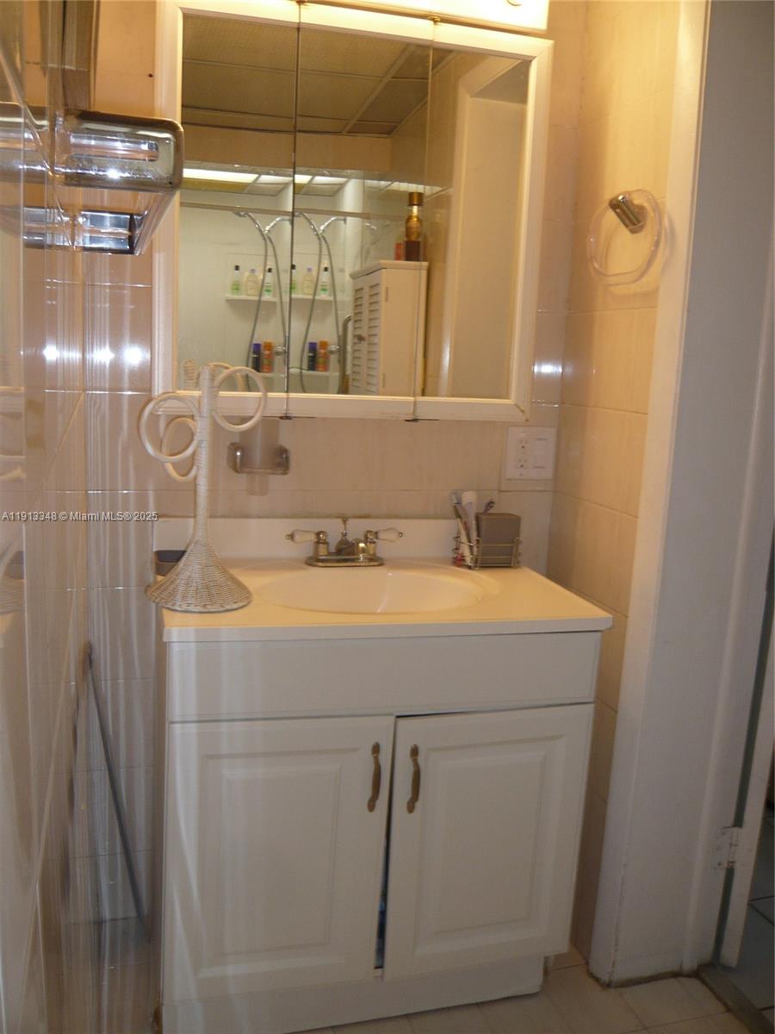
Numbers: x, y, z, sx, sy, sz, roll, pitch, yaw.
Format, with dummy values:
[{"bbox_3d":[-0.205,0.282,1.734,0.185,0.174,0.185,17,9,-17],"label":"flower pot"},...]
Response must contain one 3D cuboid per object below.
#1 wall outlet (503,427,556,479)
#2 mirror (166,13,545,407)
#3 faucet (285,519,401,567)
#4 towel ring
[{"bbox_3d":[0.328,-0.144,1.901,0.117,0.117,0.012,0,10,-14],"label":"wall outlet"},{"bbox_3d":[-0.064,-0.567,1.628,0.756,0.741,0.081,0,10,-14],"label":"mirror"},{"bbox_3d":[-0.078,0.061,1.729,0.252,0.094,0.144,0,10,-14],"label":"faucet"},{"bbox_3d":[0.446,-0.518,1.555,0.062,0.159,0.210,0,10,-14],"label":"towel ring"}]

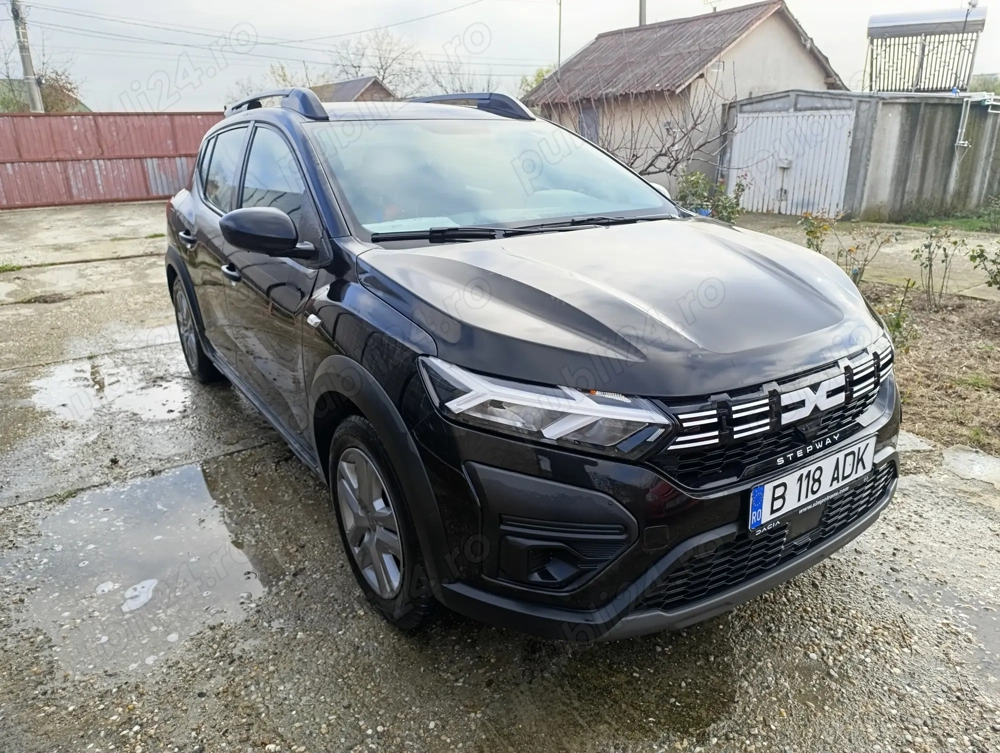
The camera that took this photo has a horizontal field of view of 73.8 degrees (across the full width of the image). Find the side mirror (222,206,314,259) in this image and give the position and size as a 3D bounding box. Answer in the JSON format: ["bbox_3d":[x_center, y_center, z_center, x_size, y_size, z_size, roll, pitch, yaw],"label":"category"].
[{"bbox_3d":[-0.670,-0.424,1.927,0.250,0.165,0.190,-13,22,-32],"label":"side mirror"}]

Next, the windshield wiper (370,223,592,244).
[{"bbox_3d":[-0.032,-0.458,2.109,0.760,0.060,0.140,-13,22,-32],"label":"windshield wiper"}]

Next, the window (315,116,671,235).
[{"bbox_3d":[-0.025,-0.790,2.529,1.440,0.110,0.980,-13,47,-32],"label":"window"}]

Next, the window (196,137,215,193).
[{"bbox_3d":[-1.492,-1.081,3.389,0.050,0.280,0.270,11,8,-38],"label":"window"}]

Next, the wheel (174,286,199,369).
[{"bbox_3d":[-1.770,-0.287,3.949,0.190,0.440,0.440,-13,22,-32],"label":"wheel"}]

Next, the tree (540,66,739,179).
[{"bbox_3d":[2.575,-4.277,12.442,3.500,2.772,3.300,3,19,11],"label":"tree"}]

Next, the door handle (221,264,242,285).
[{"bbox_3d":[-1.063,-0.403,2.640,0.060,0.050,0.220,-13,22,-32],"label":"door handle"}]

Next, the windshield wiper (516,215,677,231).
[{"bbox_3d":[0.378,-0.552,2.371,0.850,0.060,0.100,-15,24,-37],"label":"windshield wiper"}]

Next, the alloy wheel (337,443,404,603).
[{"bbox_3d":[-0.306,0.396,1.927,0.180,0.440,0.440,-13,22,-32],"label":"alloy wheel"}]

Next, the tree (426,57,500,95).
[{"bbox_3d":[-2.017,-15.251,39.129,4.440,6.480,4.350,-1,19,-3],"label":"tree"}]

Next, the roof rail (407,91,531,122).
[{"bbox_3d":[-0.215,-1.431,3.582,0.100,0.155,1.480,-13,22,-32],"label":"roof rail"}]

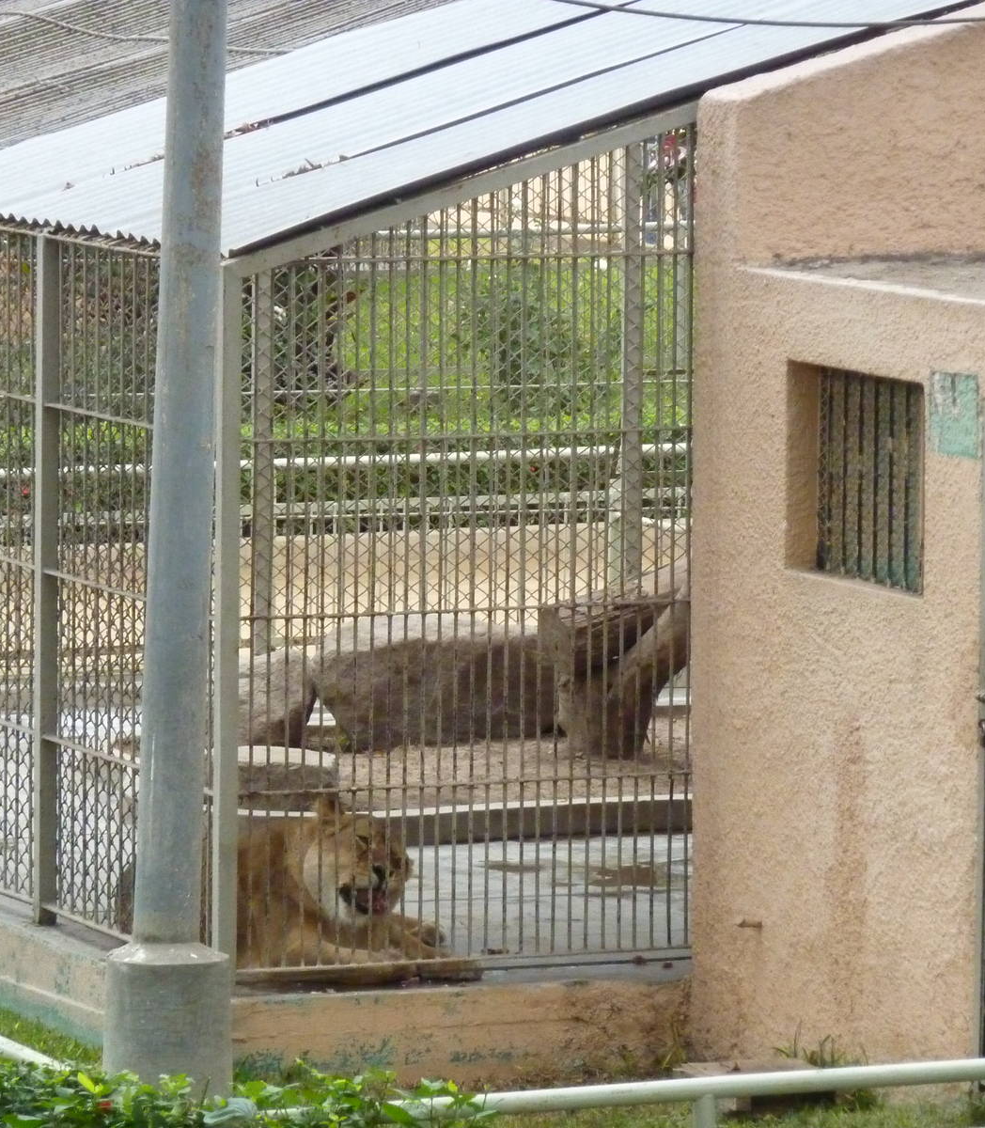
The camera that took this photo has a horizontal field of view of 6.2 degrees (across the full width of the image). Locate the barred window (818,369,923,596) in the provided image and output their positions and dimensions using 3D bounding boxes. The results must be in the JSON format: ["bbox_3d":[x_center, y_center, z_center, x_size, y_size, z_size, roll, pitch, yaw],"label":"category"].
[{"bbox_3d":[1.073,-0.245,25.493,0.081,0.596,0.808,-2,7,-25],"label":"barred window"}]

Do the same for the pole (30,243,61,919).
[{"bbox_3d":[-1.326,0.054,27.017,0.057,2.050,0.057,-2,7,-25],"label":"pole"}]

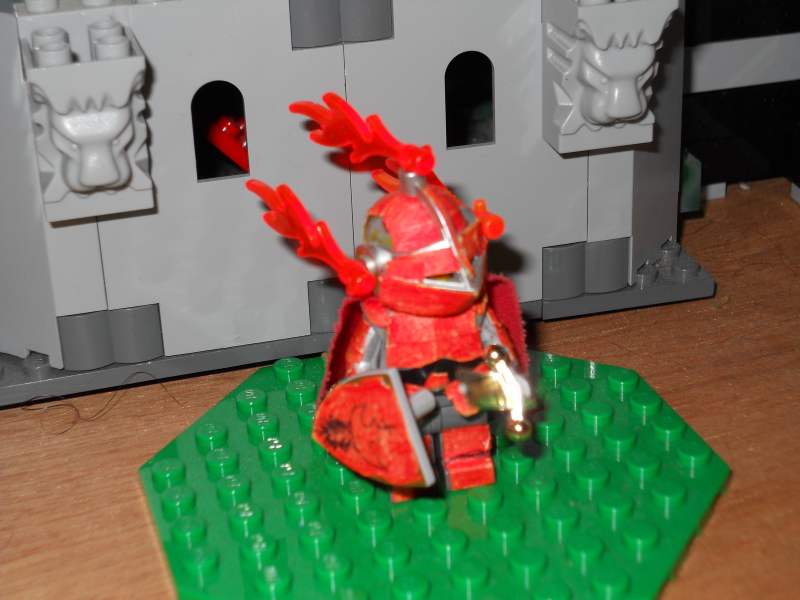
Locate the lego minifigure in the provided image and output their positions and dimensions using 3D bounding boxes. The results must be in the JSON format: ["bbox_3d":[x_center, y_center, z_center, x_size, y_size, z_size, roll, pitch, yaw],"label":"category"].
[{"bbox_3d":[0.002,0.002,0.221,0.037,0.056,0.029,-10,27,-15],"label":"lego minifigure"}]

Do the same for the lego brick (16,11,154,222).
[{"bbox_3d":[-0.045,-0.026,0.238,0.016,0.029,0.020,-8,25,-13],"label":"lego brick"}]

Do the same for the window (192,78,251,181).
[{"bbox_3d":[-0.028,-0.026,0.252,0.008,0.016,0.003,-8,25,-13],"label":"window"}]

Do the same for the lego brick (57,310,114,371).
[{"bbox_3d":[-0.050,0.005,0.262,0.008,0.010,0.008,-8,25,-13],"label":"lego brick"}]

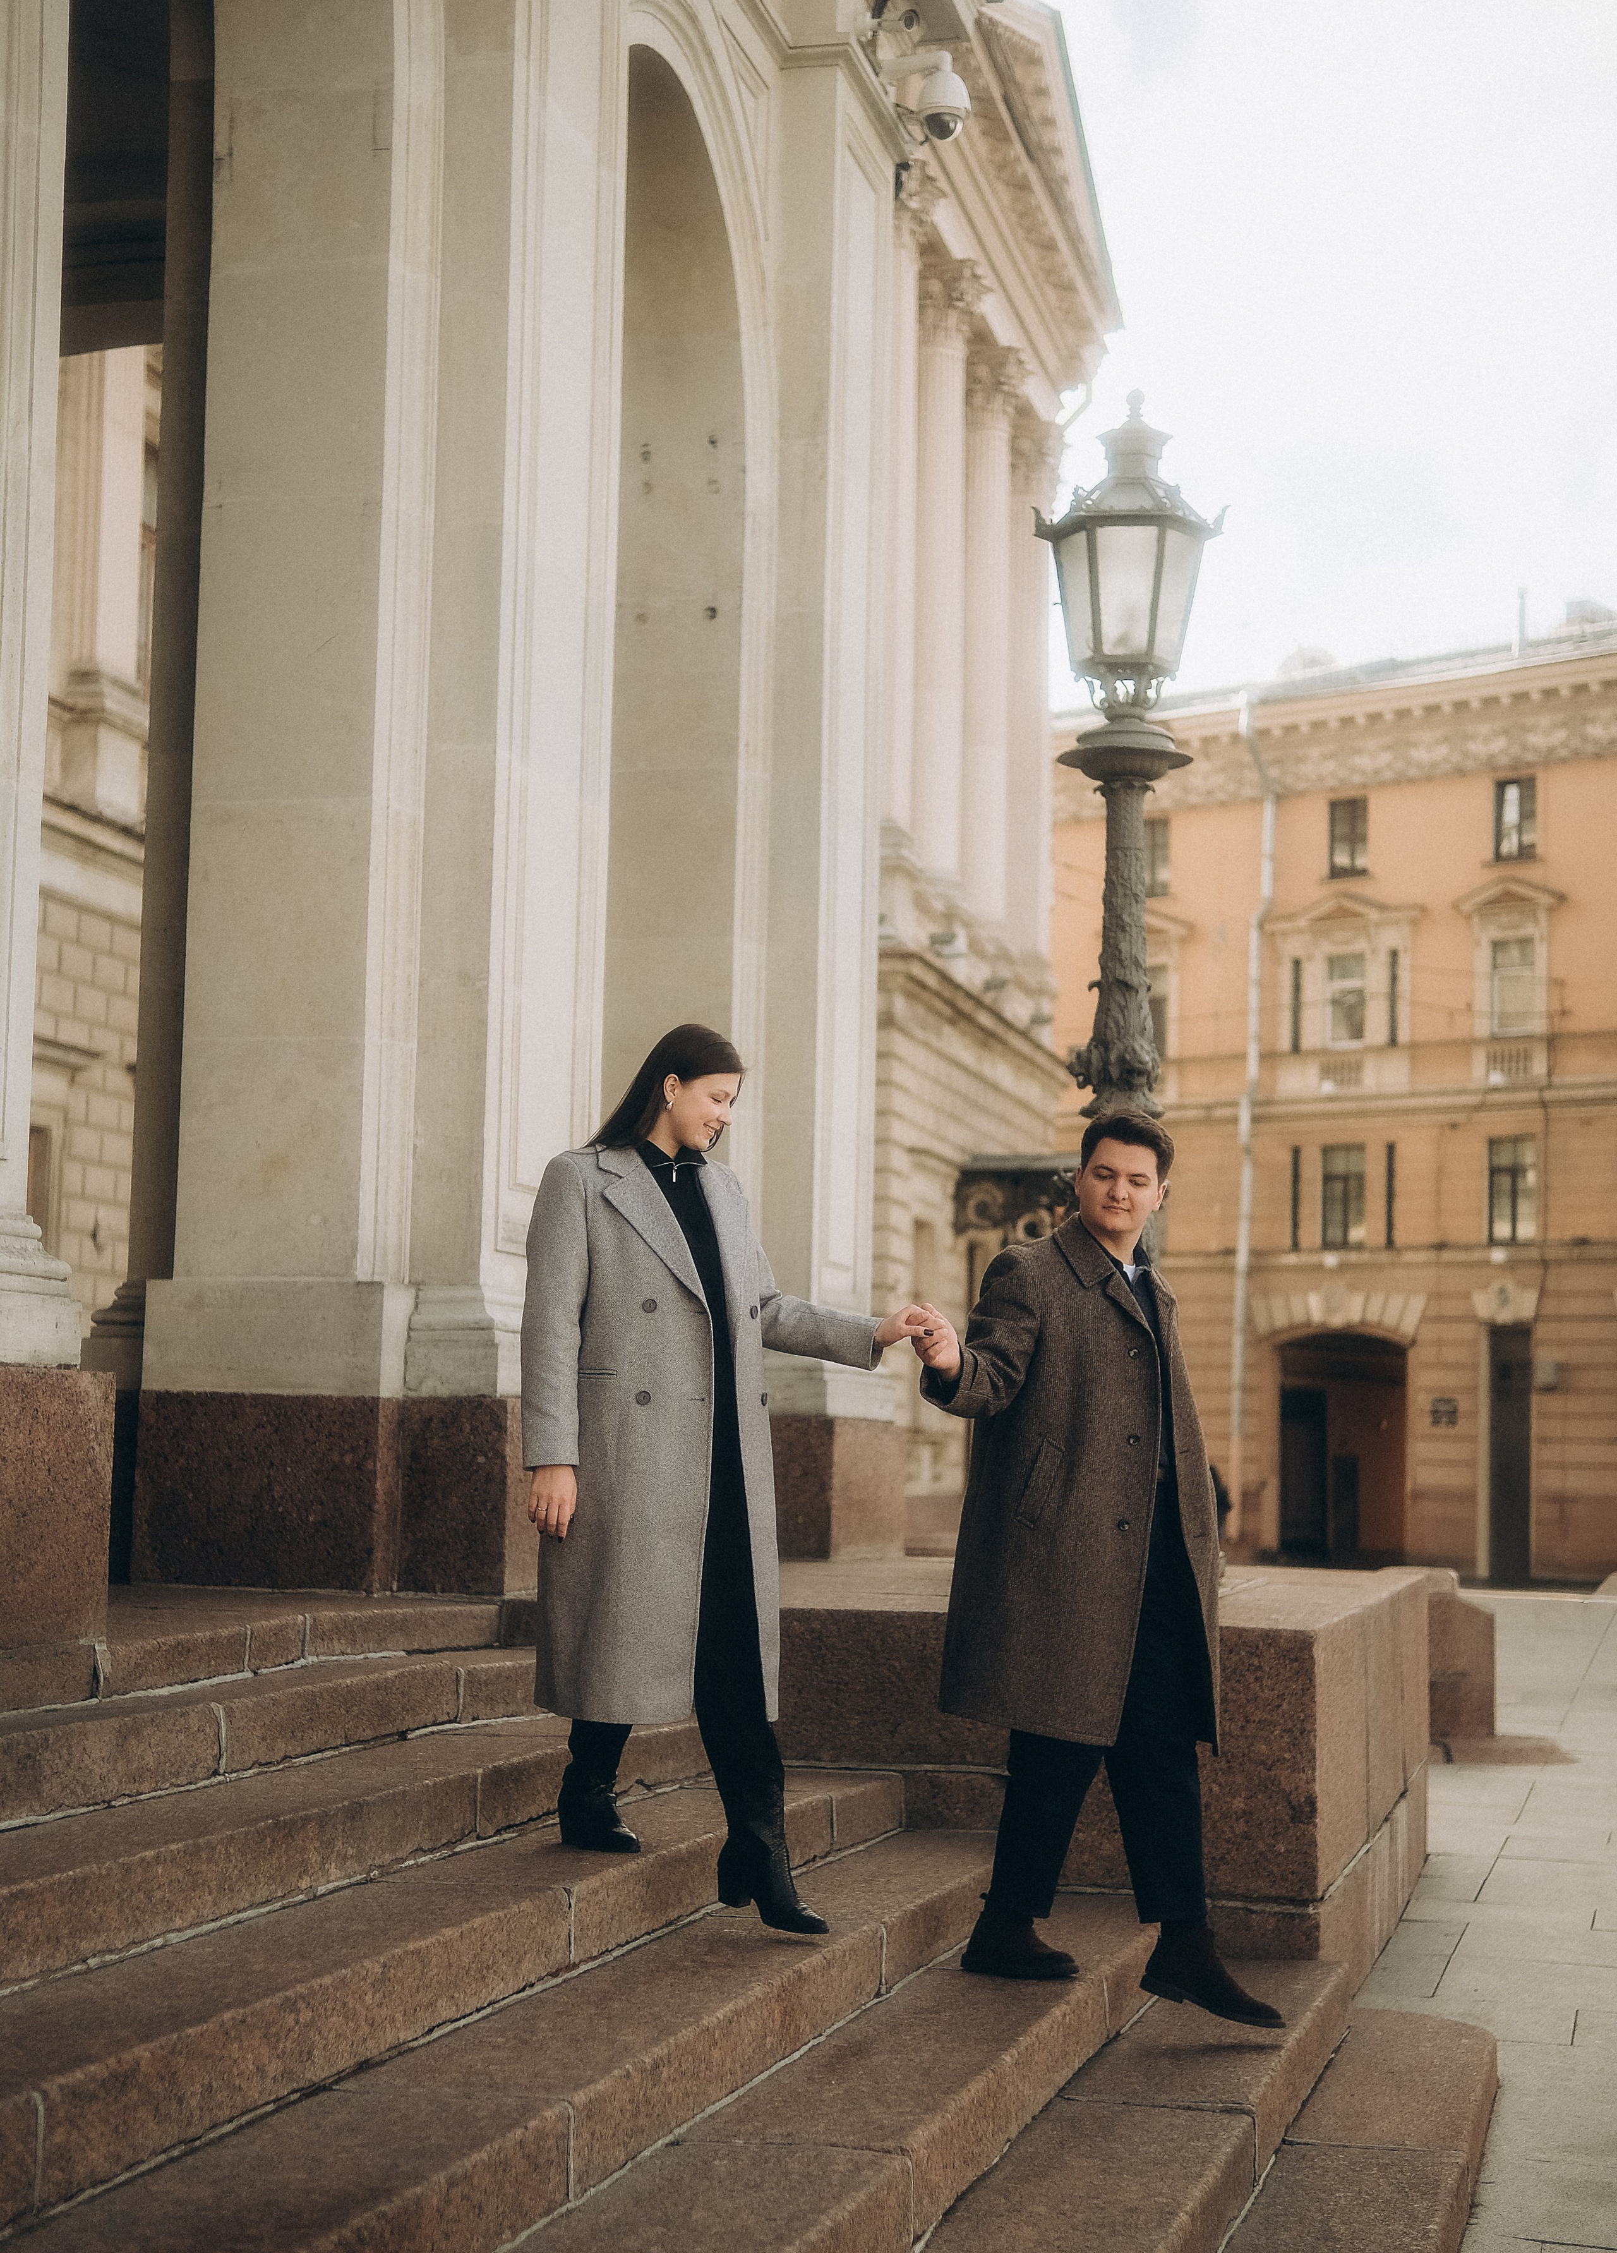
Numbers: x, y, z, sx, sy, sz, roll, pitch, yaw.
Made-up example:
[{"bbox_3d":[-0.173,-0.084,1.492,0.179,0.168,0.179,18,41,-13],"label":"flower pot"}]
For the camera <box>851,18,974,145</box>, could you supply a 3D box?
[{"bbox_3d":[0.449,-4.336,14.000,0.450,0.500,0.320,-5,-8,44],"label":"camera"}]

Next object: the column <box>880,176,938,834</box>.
[{"bbox_3d":[0.839,-7.245,38.907,1.000,7.930,1.000,0,-6,13],"label":"column"}]

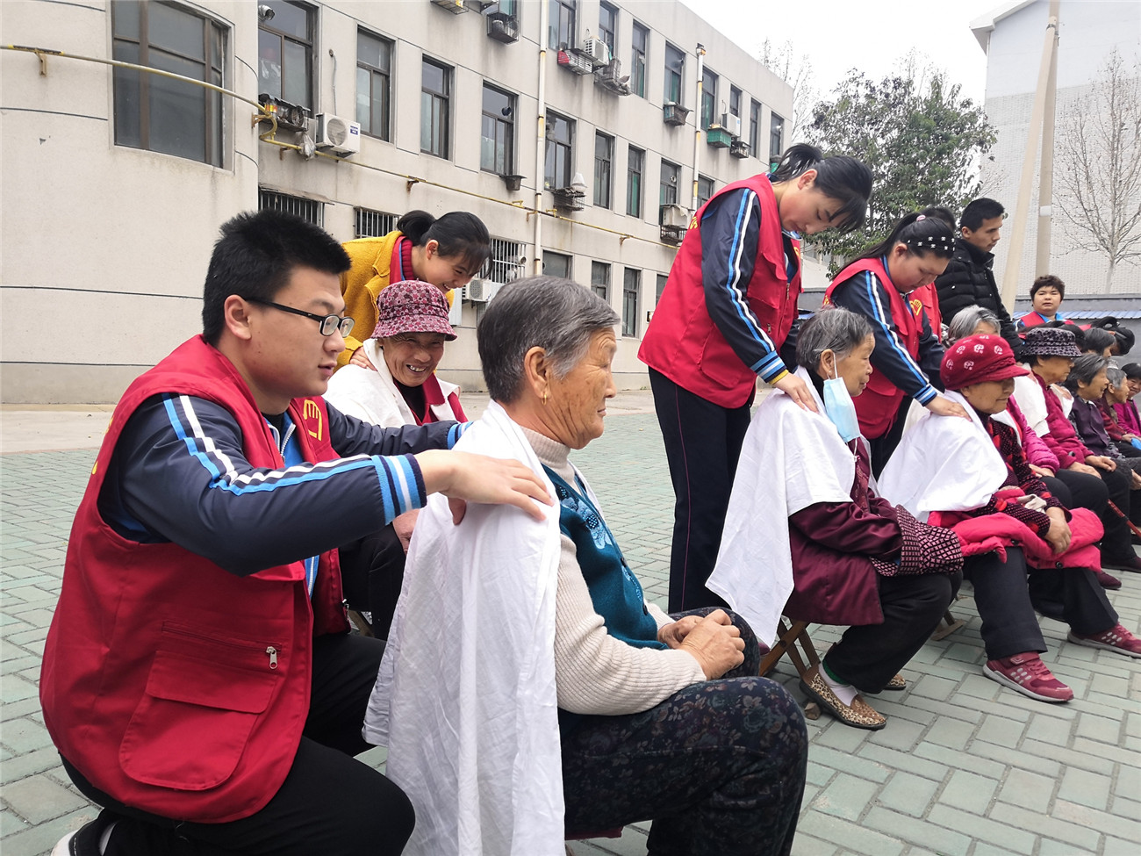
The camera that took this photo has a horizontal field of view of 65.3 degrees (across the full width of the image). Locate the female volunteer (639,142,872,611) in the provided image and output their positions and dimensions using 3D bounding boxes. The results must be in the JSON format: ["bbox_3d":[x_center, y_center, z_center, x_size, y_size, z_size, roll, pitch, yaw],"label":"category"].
[{"bbox_3d":[0.520,-0.005,2.507,0.620,1.500,0.470,5,6,28],"label":"female volunteer"}]

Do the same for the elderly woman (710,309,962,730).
[{"bbox_3d":[0.703,0.218,2.446,0.730,1.080,0.500,5,6,34],"label":"elderly woman"}]

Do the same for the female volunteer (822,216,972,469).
[{"bbox_3d":[1.171,-0.017,3.157,0.570,1.460,0.470,6,6,38],"label":"female volunteer"}]

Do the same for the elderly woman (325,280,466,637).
[{"bbox_3d":[-0.417,0.181,2.286,0.500,1.100,0.720,-1,6,-28],"label":"elderly woman"}]

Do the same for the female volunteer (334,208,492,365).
[{"bbox_3d":[-0.492,0.035,2.665,0.470,1.320,0.600,-3,7,-45],"label":"female volunteer"}]

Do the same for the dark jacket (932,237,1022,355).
[{"bbox_3d":[1.829,-0.494,3.946,0.420,0.660,0.480,6,6,38],"label":"dark jacket"}]

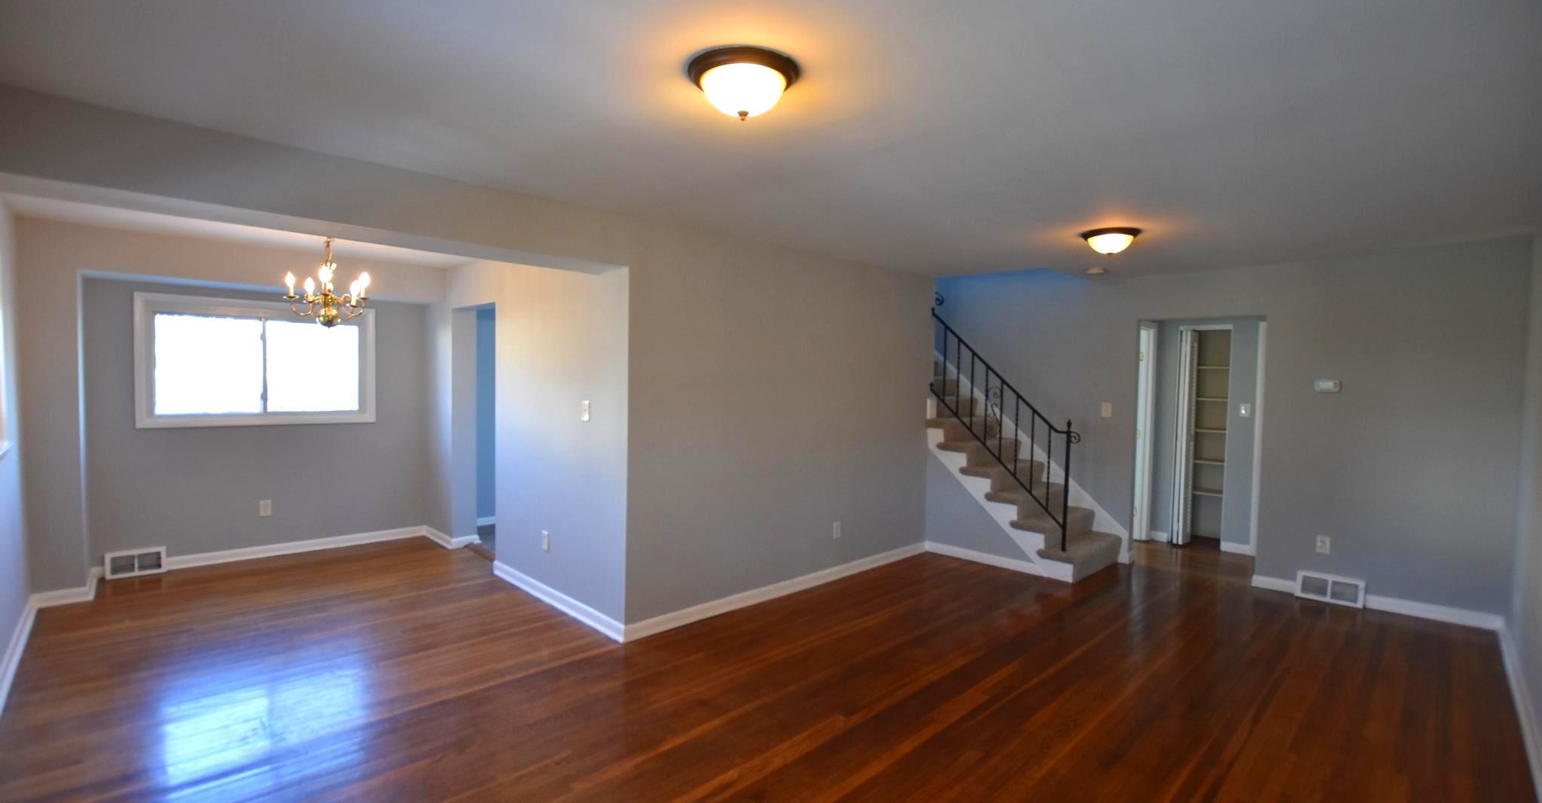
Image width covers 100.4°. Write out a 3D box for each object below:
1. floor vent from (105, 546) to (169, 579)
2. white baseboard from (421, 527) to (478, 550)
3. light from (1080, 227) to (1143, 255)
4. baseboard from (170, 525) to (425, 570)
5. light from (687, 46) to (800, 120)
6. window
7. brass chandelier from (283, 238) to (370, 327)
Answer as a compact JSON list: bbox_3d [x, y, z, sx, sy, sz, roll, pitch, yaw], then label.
[{"bbox_3d":[-4.716,1.201,4.780,0.321,0.188,0.040,-1,3,-40],"label":"floor vent"},{"bbox_3d":[-2.908,1.229,5.883,0.221,0.090,0.638,-1,3,-44],"label":"white baseboard"},{"bbox_3d":[2.077,-0.953,3.926,0.330,0.140,0.330,-1,3,-44],"label":"light"},{"bbox_3d":[-3.908,1.232,5.452,1.774,0.085,0.018,-1,3,-40],"label":"baseboard"},{"bbox_3d":[-0.080,-0.912,1.914,0.330,0.144,0.330,1,2,0],"label":"light"},{"bbox_3d":[-4.120,-0.311,5.245,1.522,1.006,0.090,-1,3,-40],"label":"window"},{"bbox_3d":[-2.683,-0.753,3.898,0.450,0.612,0.450,-1,3,-44],"label":"brass chandelier"}]

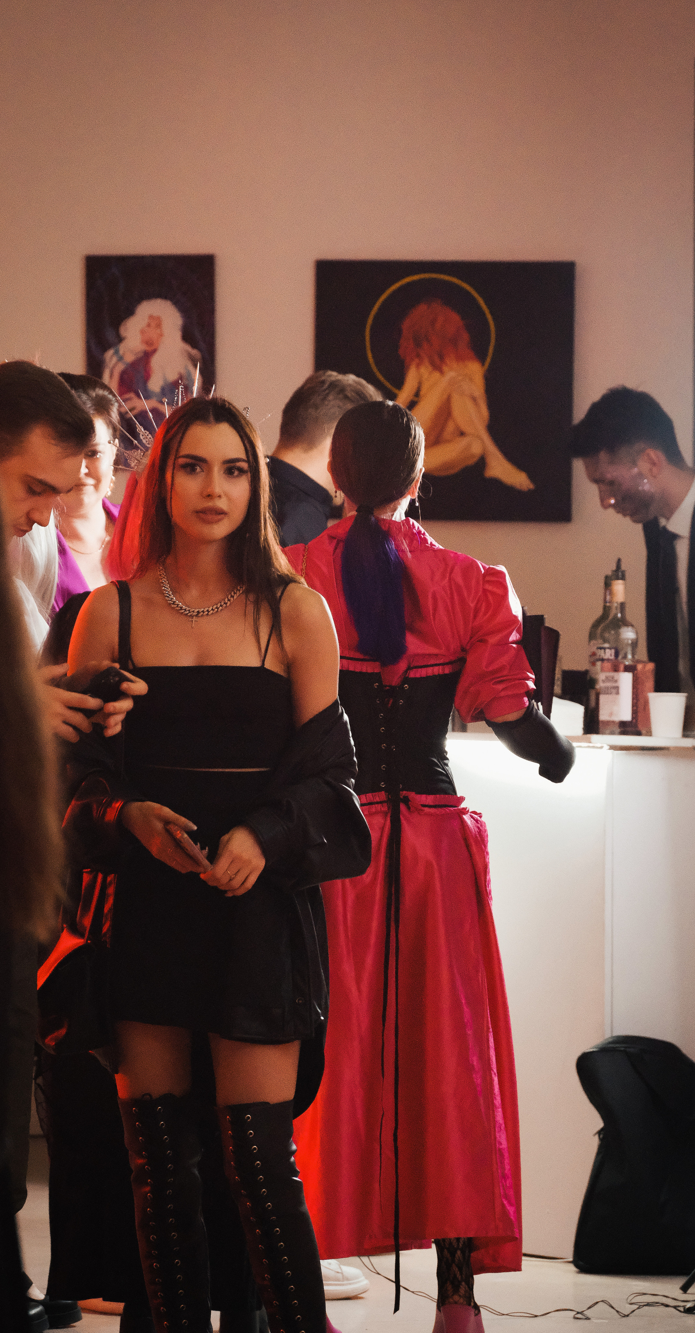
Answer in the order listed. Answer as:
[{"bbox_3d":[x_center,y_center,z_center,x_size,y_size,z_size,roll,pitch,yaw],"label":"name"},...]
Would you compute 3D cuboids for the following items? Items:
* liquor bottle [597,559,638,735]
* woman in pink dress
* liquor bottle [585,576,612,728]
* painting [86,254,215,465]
[{"bbox_3d":[0.557,-0.041,15.100,0.085,0.362,0.085,0,1,0],"label":"liquor bottle"},{"bbox_3d":[0.122,0.385,13.650,0.620,1.760,0.480,1,1,9],"label":"woman in pink dress"},{"bbox_3d":[0.543,-0.027,15.150,0.085,0.328,0.085,0,1,0],"label":"liquor bottle"},{"bbox_3d":[-0.457,-0.711,17.000,0.300,0.488,0.025,0,1,0],"label":"painting"}]

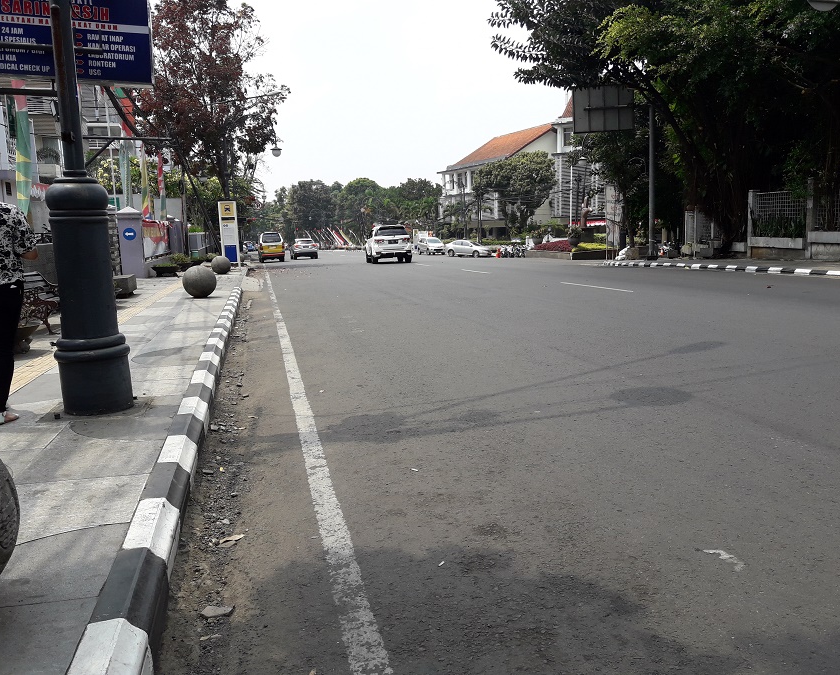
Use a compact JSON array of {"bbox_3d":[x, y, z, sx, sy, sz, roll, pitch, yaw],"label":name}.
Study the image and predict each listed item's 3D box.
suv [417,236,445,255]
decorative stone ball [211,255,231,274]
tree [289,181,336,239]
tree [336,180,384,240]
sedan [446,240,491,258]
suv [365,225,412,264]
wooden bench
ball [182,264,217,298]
[{"bbox_3d":[1.076,-8.709,69.138,1.670,1.680,4.150,-3,8,-12],"label":"suv"},{"bbox_3d":[-6.249,-2.257,22.902,0.600,0.600,0.600,-3,8,-12],"label":"decorative stone ball"},{"bbox_3d":[-16.981,-19.667,115.000,7.600,10.300,7.600,-3,8,-12],"label":"tree"},{"bbox_3d":[-9.399,-19.746,115.000,7.800,10.500,7.800,-3,8,-12],"label":"tree"},{"bbox_3d":[4.102,-7.702,63.116,4.400,1.470,1.700,4,10,36],"label":"sedan"},{"bbox_3d":[-1.593,-4.556,35.335,1.840,1.840,4.700,-3,8,-10],"label":"suv"},{"bbox_3d":[-4.798,-0.493,9.297,0.600,0.750,1.550,-4,8,-13],"label":"wooden bench"},{"bbox_3d":[-3.987,-1.002,13.194,0.600,0.600,0.600,-3,8,-12],"label":"ball"}]

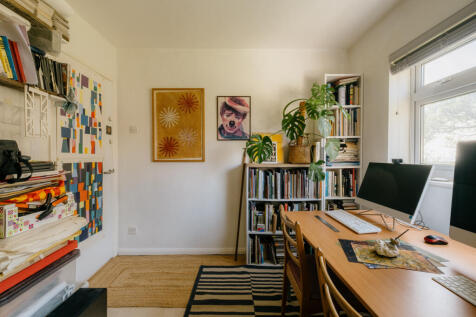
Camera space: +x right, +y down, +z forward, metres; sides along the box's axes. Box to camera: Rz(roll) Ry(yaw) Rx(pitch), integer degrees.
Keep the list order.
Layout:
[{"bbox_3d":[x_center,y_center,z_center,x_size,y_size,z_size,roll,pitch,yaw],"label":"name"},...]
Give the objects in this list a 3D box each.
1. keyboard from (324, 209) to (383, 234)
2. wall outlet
[{"bbox_3d":[0.785,0.438,1.411,0.142,0.024,0.445,0,0,-1],"label":"keyboard"},{"bbox_3d":[-1.239,0.847,2.320,0.089,0.088,0.012,0,0,-1],"label":"wall outlet"}]

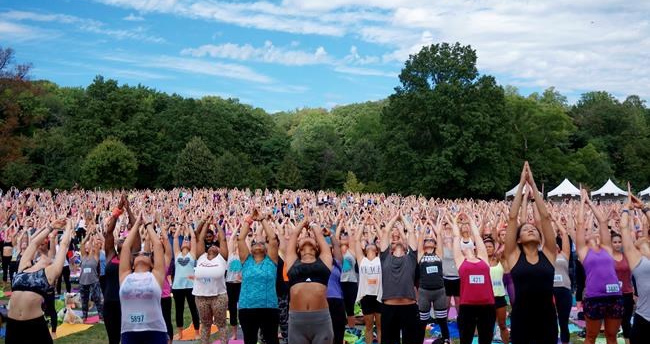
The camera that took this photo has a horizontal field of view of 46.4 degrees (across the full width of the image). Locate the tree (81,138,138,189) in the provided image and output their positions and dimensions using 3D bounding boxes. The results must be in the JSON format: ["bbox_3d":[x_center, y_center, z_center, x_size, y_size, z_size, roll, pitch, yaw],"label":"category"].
[{"bbox_3d":[-27.023,-0.815,95.000,7.300,7.000,7.000,0,-3,0],"label":"tree"}]

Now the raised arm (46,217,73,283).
[{"bbox_3d":[-2.138,0.632,6.100,0.160,0.560,0.210,10,-19,11],"label":"raised arm"}]

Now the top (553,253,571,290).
[{"bbox_3d":[3.106,1.326,10.100,0.360,0.520,0.250,-1,-11,3],"label":"top"}]

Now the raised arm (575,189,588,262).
[{"bbox_3d":[2.878,0.600,8.500,0.140,0.820,0.170,-1,-16,6],"label":"raised arm"}]

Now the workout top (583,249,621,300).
[{"bbox_3d":[3.101,1.132,8.450,0.420,0.560,0.300,-7,-11,6],"label":"workout top"}]

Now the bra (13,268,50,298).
[{"bbox_3d":[-2.228,0.846,5.750,0.300,0.250,0.230,0,-20,-5],"label":"bra"}]

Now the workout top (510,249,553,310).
[{"bbox_3d":[1.520,0.795,5.550,0.330,0.480,0.250,-1,-16,6],"label":"workout top"}]

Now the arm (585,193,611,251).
[{"bbox_3d":[3.093,0.562,8.600,0.190,0.660,0.200,-12,-14,6],"label":"arm"}]

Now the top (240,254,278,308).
[{"bbox_3d":[-0.729,1.200,8.300,0.420,0.570,0.280,0,-13,0],"label":"top"}]

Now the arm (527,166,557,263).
[{"bbox_3d":[1.572,0.301,5.500,0.160,0.720,0.200,-13,-11,3],"label":"arm"}]

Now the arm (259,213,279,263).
[{"bbox_3d":[-0.619,0.718,8.300,0.210,0.530,0.200,0,-5,3],"label":"arm"}]

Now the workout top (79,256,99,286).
[{"bbox_3d":[-4.807,2.023,15.400,0.380,0.600,0.260,0,-14,-3],"label":"workout top"}]

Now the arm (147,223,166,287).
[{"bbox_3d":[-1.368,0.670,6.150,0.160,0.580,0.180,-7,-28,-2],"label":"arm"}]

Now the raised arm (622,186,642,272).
[{"bbox_3d":[2.790,0.504,6.875,0.140,0.740,0.180,3,-12,0],"label":"raised arm"}]

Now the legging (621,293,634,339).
[{"bbox_3d":[3.777,1.834,9.650,0.350,0.580,0.260,-1,-6,6],"label":"legging"}]

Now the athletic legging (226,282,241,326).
[{"bbox_3d":[-1.421,2.100,12.100,0.320,0.740,0.270,0,-3,5],"label":"athletic legging"}]

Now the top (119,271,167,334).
[{"bbox_3d":[-1.530,1.094,6.350,0.370,0.520,0.260,0,-15,0],"label":"top"}]

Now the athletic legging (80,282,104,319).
[{"bbox_3d":[-5.094,2.816,16.600,0.500,0.780,0.300,0,-5,3],"label":"athletic legging"}]

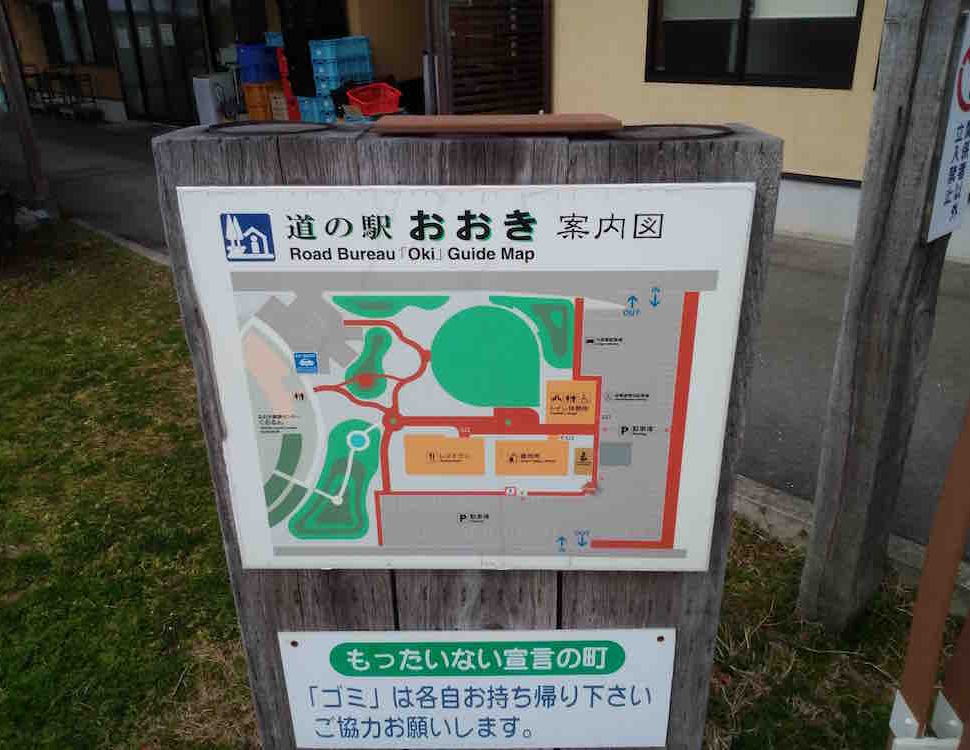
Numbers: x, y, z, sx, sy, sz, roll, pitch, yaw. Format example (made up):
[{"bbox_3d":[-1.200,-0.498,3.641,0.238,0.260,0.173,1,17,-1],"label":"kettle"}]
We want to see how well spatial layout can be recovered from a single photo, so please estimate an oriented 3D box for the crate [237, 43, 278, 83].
[{"bbox_3d":[-2.653,-3.669,9.182,0.360,0.410,0.400,2,24,8],"label":"crate"}]

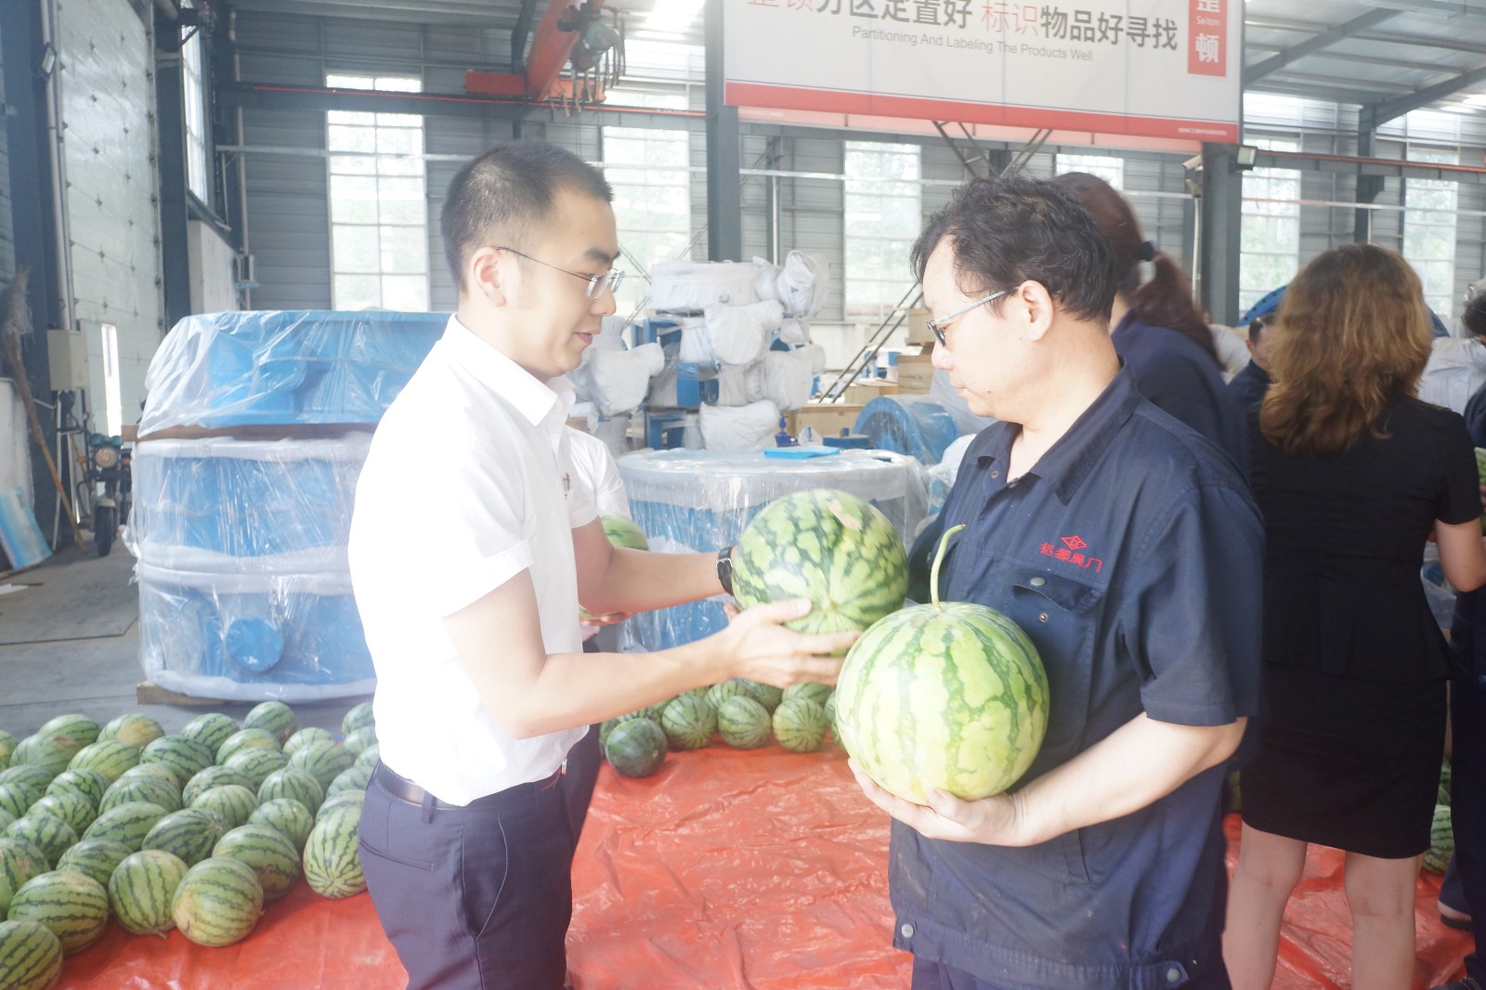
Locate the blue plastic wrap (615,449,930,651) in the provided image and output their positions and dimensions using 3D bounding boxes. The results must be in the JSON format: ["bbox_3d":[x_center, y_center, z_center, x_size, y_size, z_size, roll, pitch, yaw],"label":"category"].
[{"bbox_3d":[0.135,0.273,5.901,1.560,0.970,1.500,0,5,1],"label":"blue plastic wrap"}]

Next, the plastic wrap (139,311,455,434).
[{"bbox_3d":[-2.112,-0.590,5.370,1.400,0.550,1.320,-3,6,-21],"label":"plastic wrap"}]

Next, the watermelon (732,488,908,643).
[{"bbox_3d":[0.087,0.085,1.260,0.203,0.192,0.200,0,5,4],"label":"watermelon"}]

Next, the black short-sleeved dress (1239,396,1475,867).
[{"bbox_3d":[1.112,0.237,2.050,0.450,0.830,0.280,2,6,27],"label":"black short-sleeved dress"}]

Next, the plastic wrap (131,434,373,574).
[{"bbox_3d":[-2.218,0.010,5.404,1.260,0.580,1.240,-3,6,-22],"label":"plastic wrap"}]

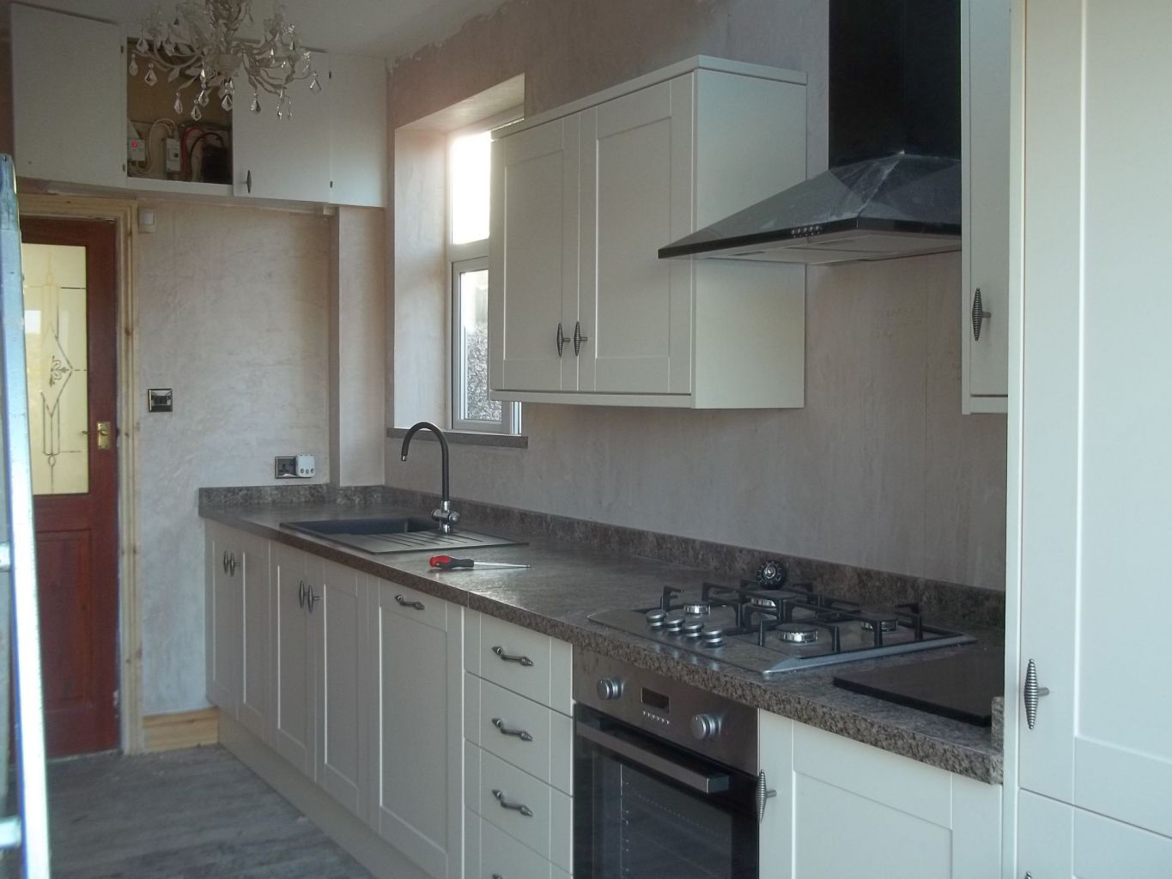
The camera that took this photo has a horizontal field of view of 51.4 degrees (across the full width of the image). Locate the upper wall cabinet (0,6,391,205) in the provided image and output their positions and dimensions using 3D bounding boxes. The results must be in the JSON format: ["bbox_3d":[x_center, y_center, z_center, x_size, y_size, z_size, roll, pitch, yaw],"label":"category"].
[{"bbox_3d":[-1.455,-1.232,4.695,1.397,0.602,0.242,-1,3,-32],"label":"upper wall cabinet"}]

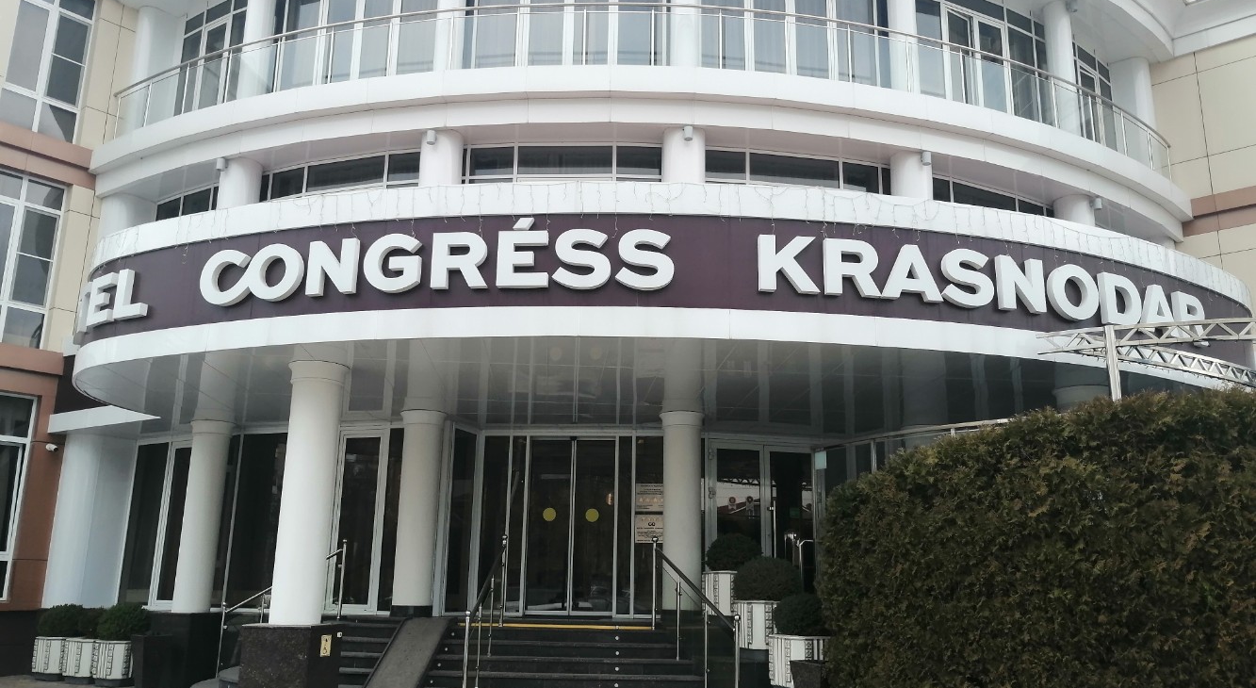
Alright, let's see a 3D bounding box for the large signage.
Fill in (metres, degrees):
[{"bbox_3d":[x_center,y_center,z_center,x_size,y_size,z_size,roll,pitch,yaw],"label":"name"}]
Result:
[{"bbox_3d":[0.817,-0.430,9.909,14.000,0.950,3.000,2,-13,-3],"label":"large signage"}]

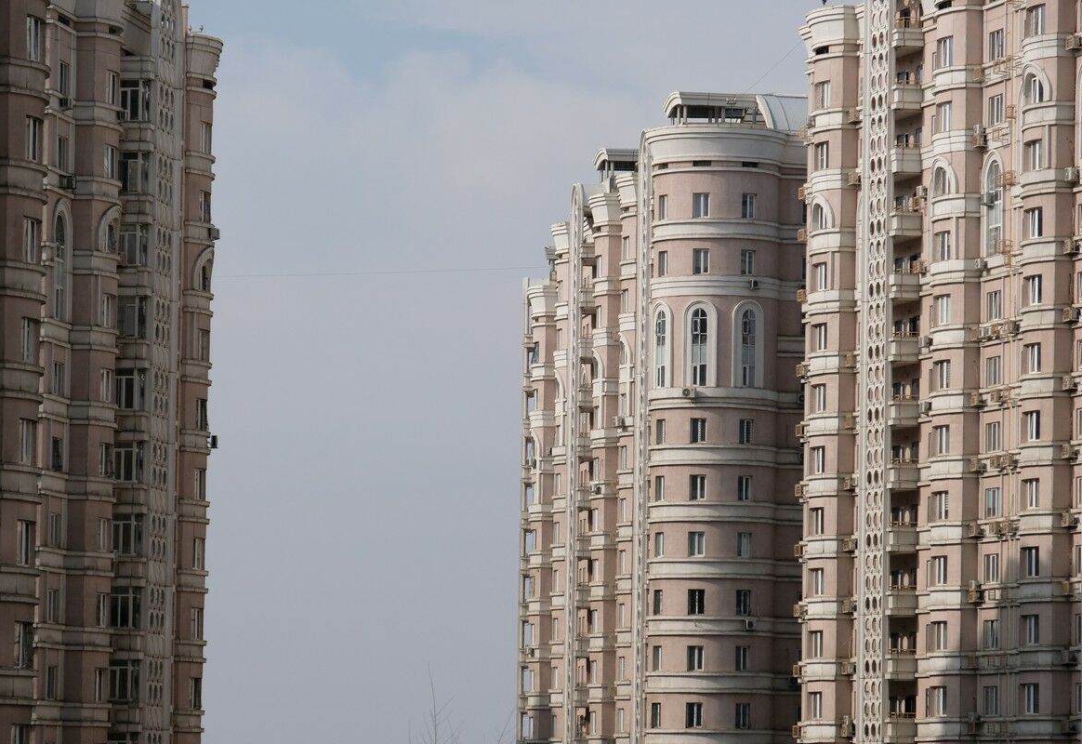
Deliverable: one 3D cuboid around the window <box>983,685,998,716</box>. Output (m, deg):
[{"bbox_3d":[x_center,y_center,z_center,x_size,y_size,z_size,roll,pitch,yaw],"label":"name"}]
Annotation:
[{"bbox_3d":[21.510,15.726,272.837,0.200,1.420,1.800,2,-4,-16],"label":"window"}]

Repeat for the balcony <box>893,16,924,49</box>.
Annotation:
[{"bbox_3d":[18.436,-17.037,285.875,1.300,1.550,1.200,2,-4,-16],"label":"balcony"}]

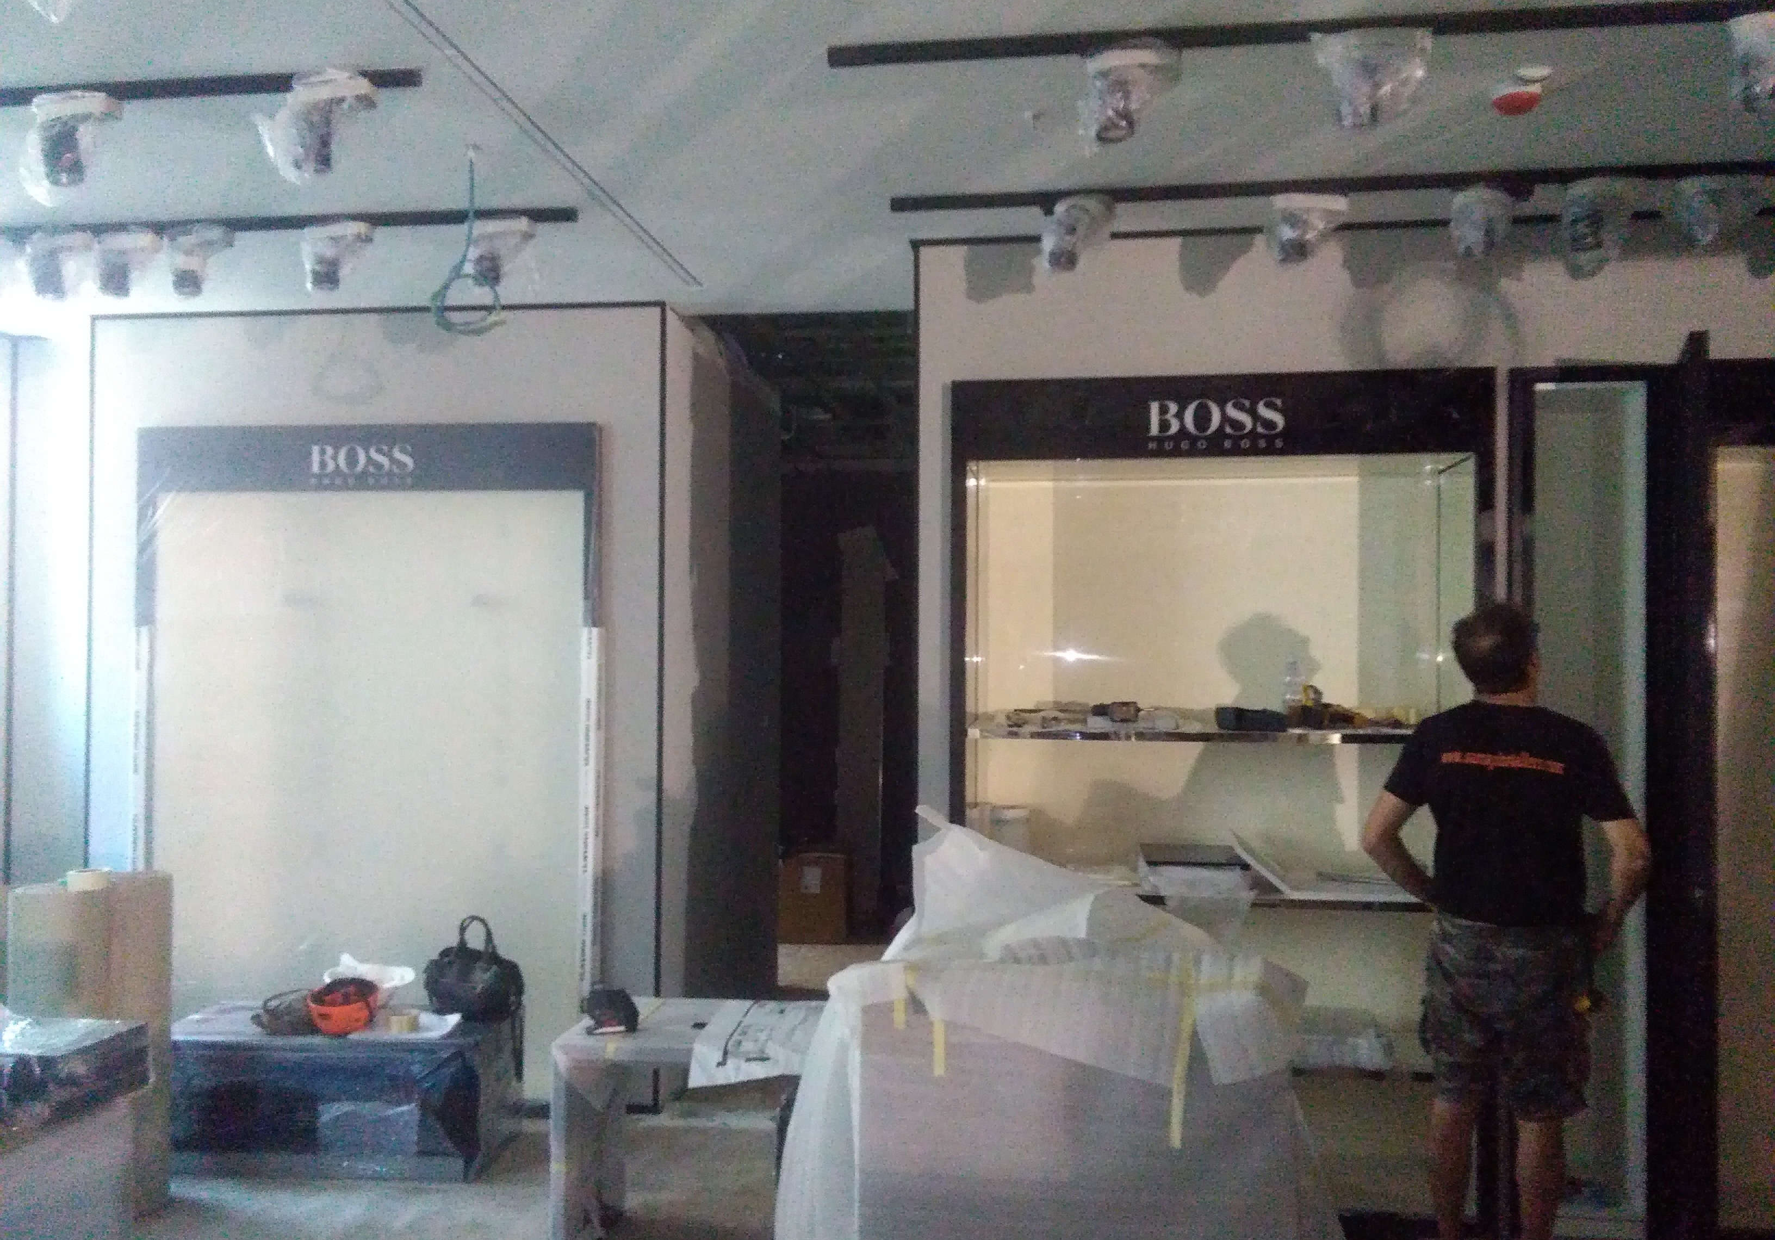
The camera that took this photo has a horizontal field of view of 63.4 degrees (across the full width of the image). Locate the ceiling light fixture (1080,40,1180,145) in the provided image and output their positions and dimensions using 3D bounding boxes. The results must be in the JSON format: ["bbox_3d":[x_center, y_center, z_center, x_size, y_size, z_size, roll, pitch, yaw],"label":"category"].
[{"bbox_3d":[0.472,-1.033,2.817,0.190,0.175,0.120,0,-1,8],"label":"ceiling light fixture"}]

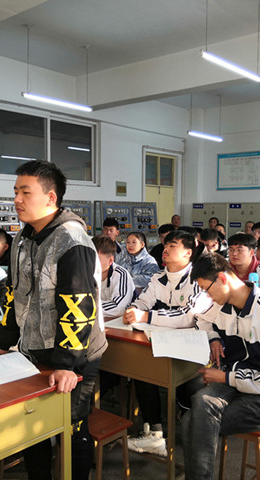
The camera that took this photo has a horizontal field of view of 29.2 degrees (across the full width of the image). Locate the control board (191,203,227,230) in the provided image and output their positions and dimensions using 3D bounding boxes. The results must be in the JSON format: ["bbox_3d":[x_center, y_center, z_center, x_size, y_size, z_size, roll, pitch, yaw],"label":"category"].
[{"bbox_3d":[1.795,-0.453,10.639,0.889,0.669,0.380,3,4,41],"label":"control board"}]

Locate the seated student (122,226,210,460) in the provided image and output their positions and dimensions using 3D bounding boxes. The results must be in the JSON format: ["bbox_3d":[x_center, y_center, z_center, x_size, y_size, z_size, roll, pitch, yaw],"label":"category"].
[{"bbox_3d":[0.265,0.584,3.153,0.600,1.290,0.530,-3,4,-45],"label":"seated student"}]

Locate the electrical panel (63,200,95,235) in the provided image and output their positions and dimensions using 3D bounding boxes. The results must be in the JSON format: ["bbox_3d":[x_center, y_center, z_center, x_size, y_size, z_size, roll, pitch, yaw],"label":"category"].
[{"bbox_3d":[-0.925,-0.365,8.297,0.200,0.560,0.701,3,4,41],"label":"electrical panel"}]

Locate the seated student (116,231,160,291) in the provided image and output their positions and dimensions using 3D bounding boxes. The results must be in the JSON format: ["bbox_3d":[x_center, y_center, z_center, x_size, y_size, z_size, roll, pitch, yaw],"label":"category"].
[{"bbox_3d":[0.073,0.564,4.786,0.480,1.240,0.720,3,4,41],"label":"seated student"}]

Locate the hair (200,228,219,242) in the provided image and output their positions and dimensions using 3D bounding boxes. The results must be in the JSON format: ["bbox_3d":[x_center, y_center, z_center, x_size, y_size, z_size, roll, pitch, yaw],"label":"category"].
[{"bbox_3d":[0.820,-0.044,5.150,0.180,0.140,0.200,3,4,38],"label":"hair"}]

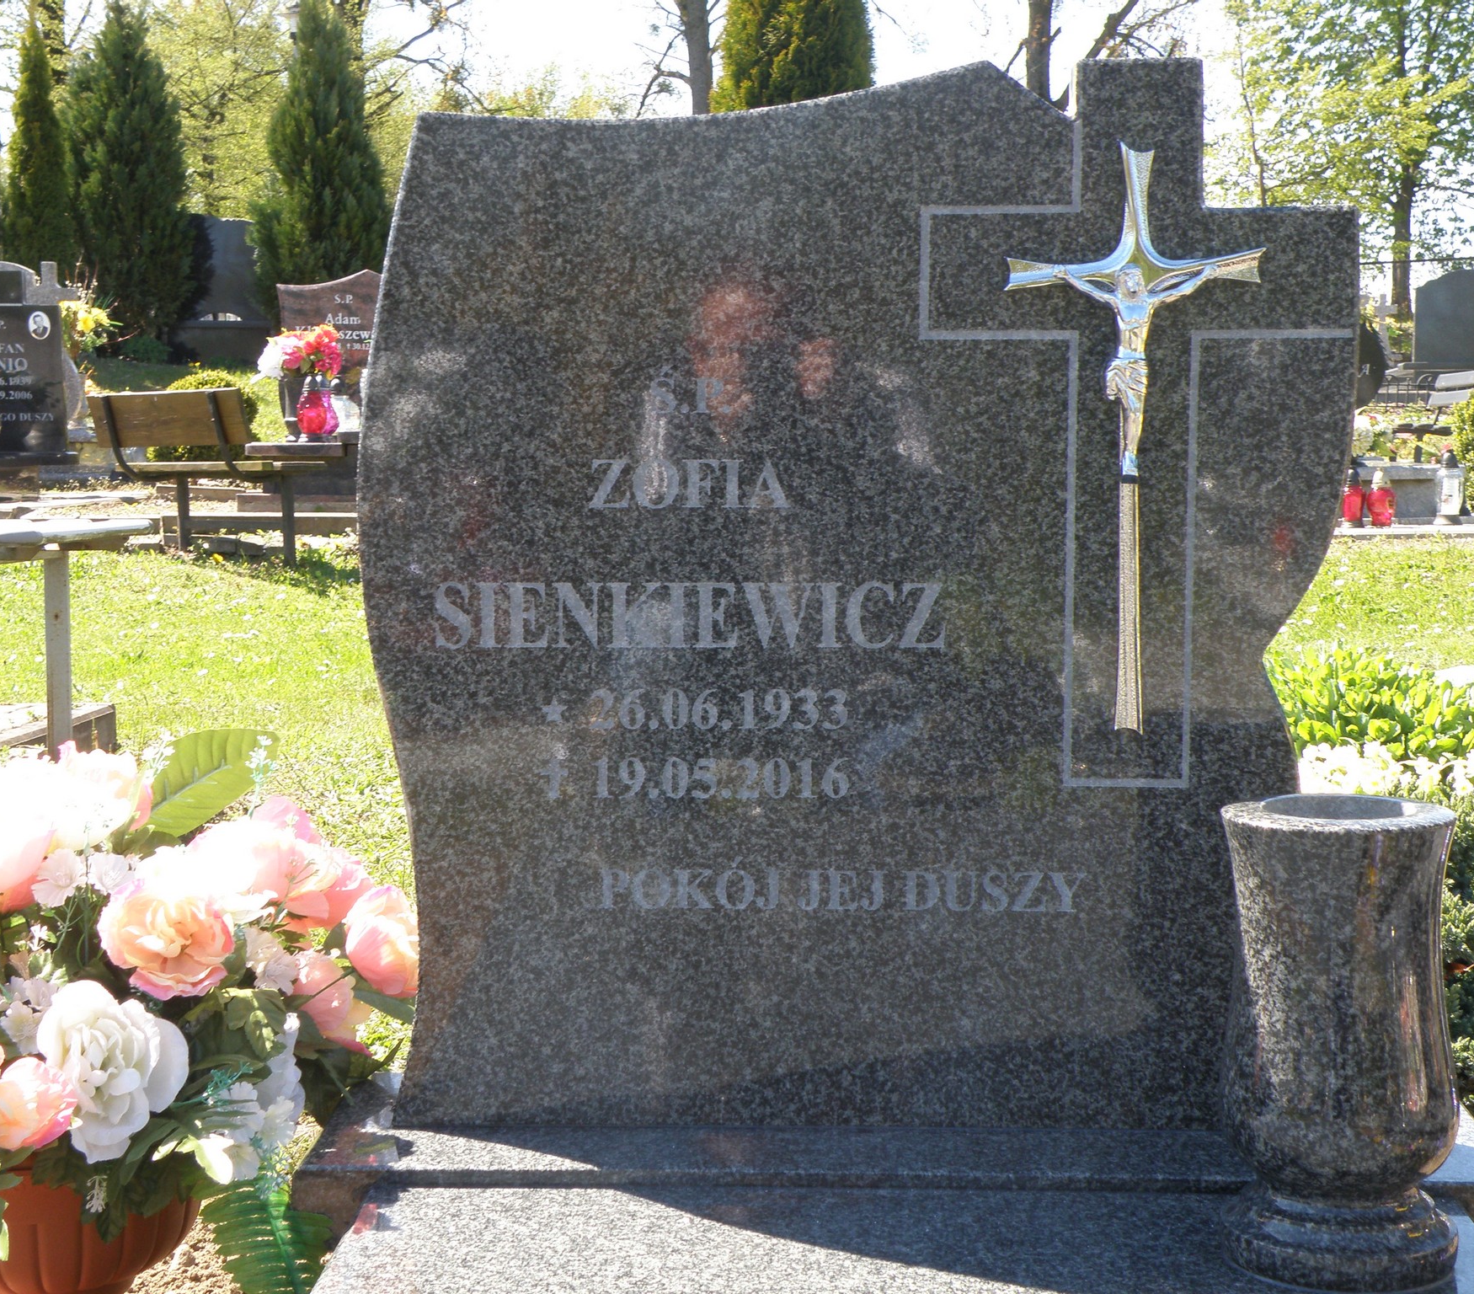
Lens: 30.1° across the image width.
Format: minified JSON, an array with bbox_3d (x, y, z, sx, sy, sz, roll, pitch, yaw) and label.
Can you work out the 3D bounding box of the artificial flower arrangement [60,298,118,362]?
[{"bbox_3d":[-3.870,-1.890,16.300,0.400,0.400,0.370,0,6,2],"label":"artificial flower arrangement"}]

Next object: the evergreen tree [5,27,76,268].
[{"bbox_3d":[-5.730,-3.760,22.500,0.620,2.750,0.620,0,6,2],"label":"evergreen tree"}]

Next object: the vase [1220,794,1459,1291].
[{"bbox_3d":[0.402,0.259,1.835,0.149,0.303,0.149,0,6,2],"label":"vase"}]

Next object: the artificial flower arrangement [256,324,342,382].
[{"bbox_3d":[-2.270,-1.530,14.200,0.440,0.300,0.380,0,6,2],"label":"artificial flower arrangement"}]

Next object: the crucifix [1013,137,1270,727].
[{"bbox_3d":[0.296,-0.154,2.030,0.192,0.437,0.038,0,6,2],"label":"crucifix"}]

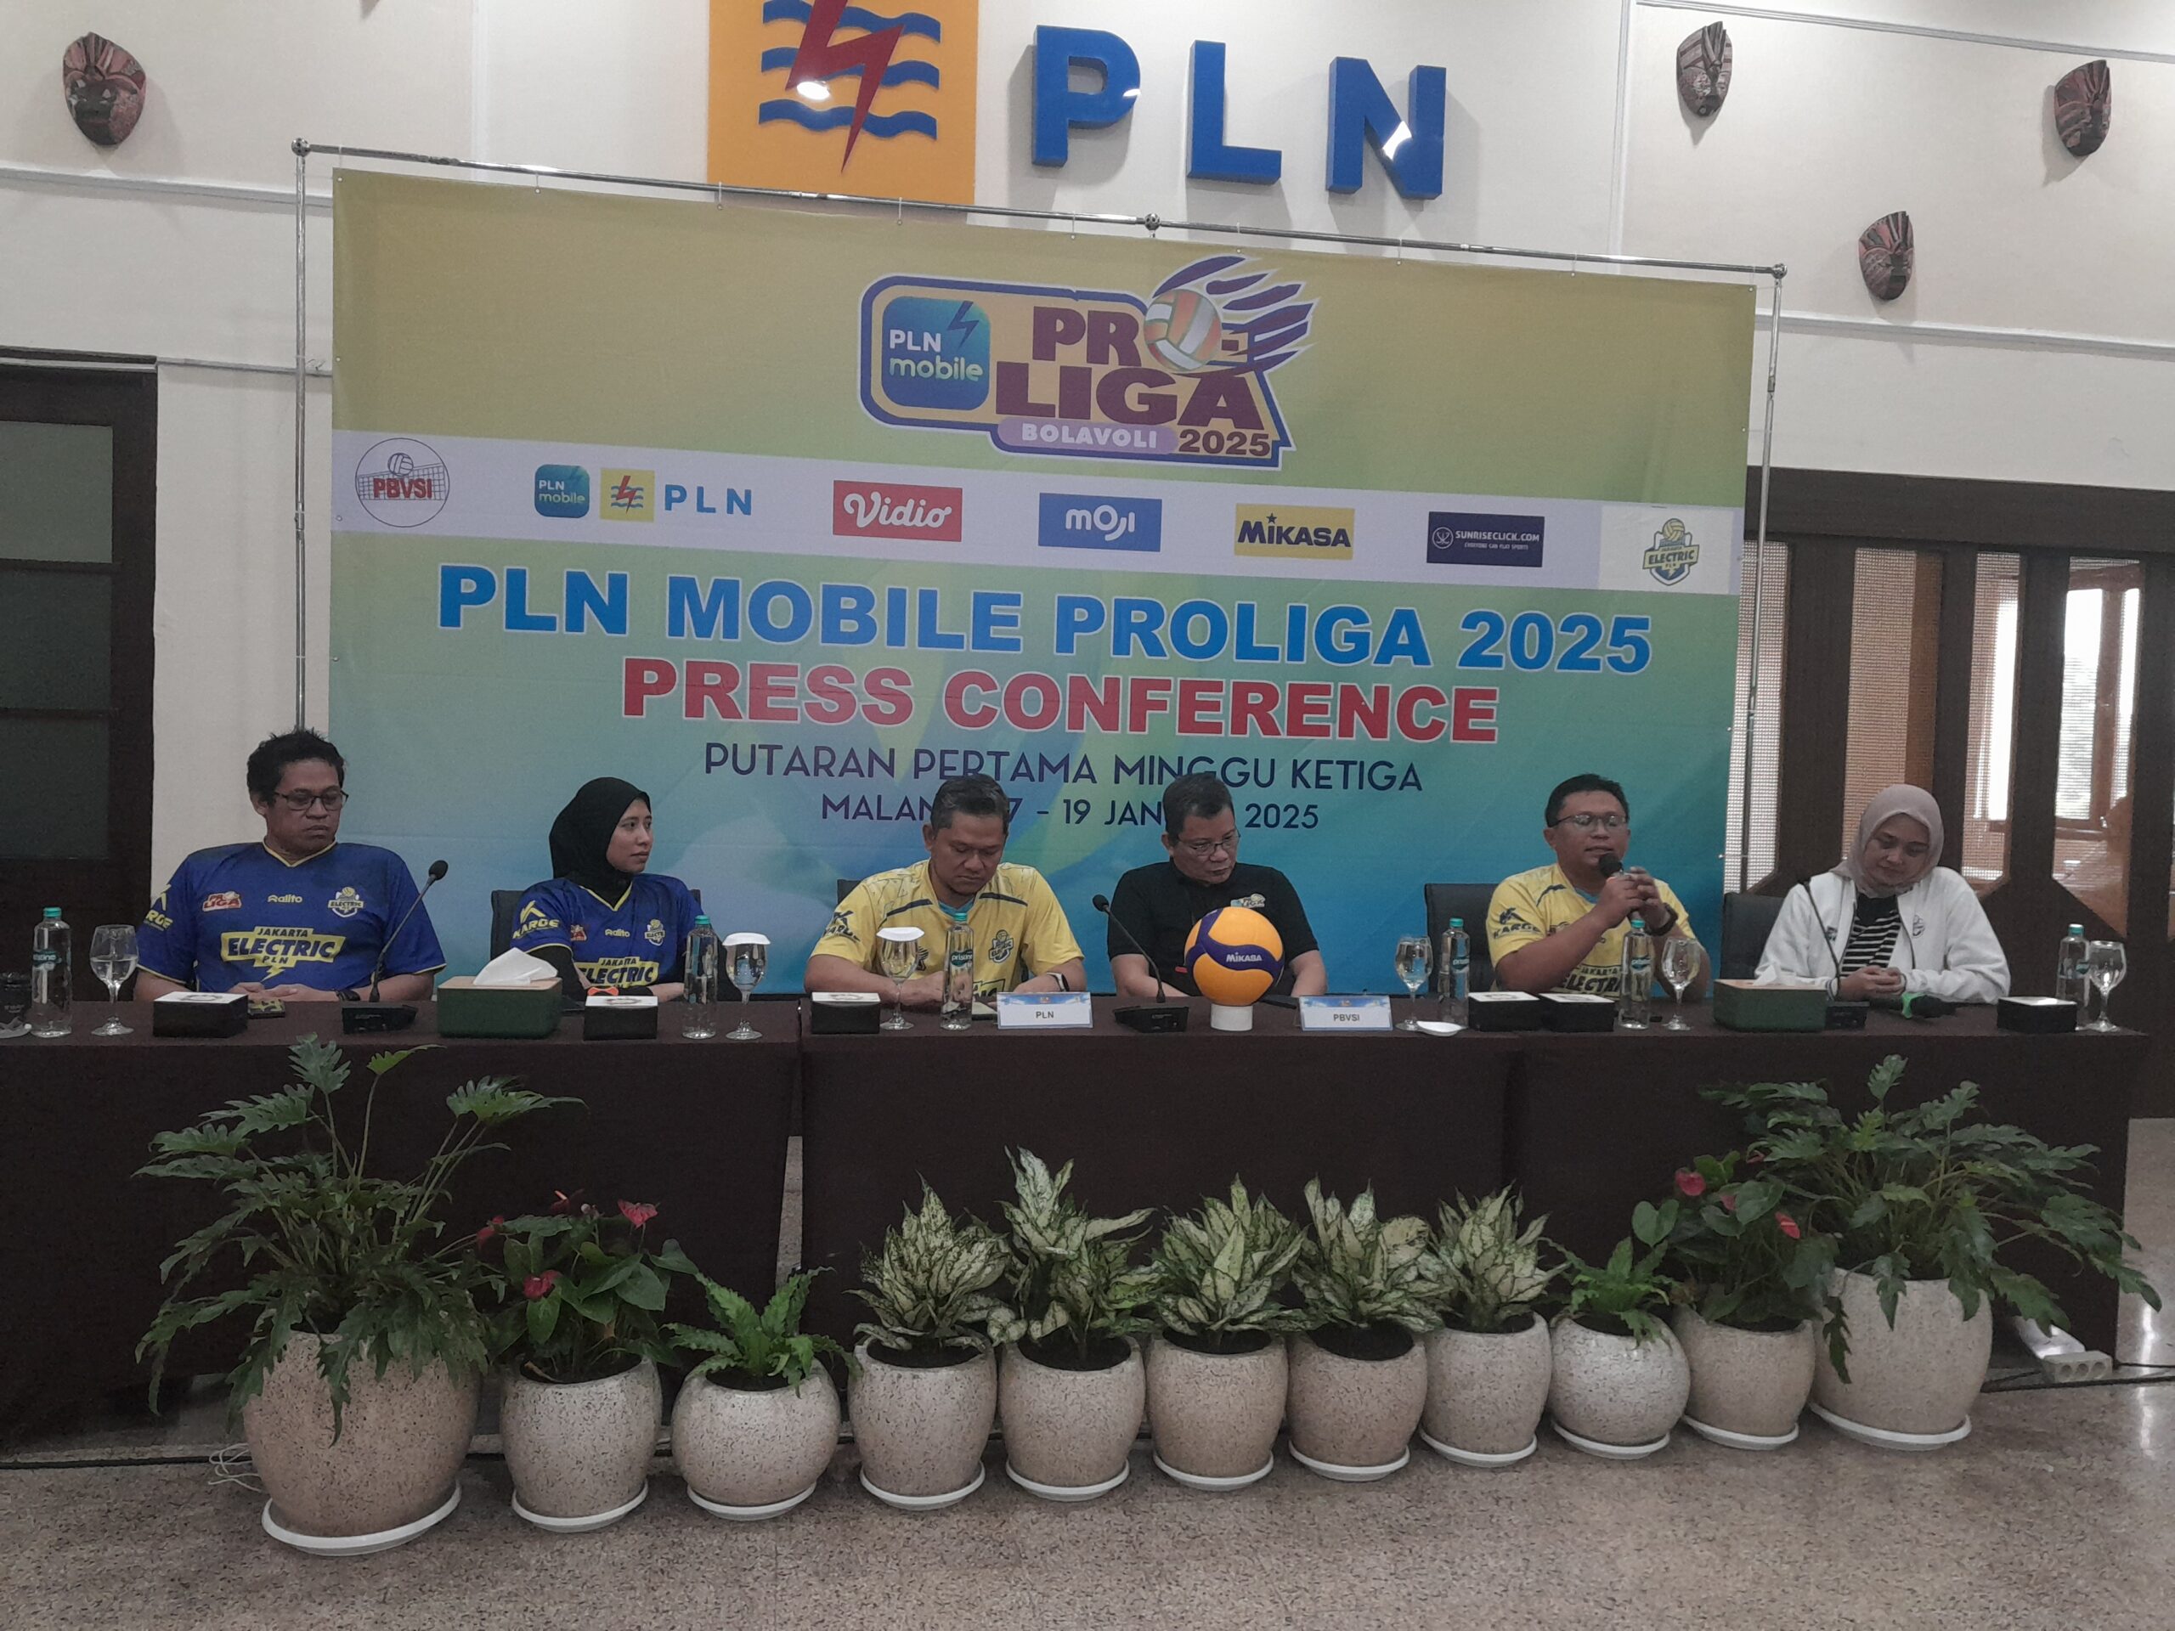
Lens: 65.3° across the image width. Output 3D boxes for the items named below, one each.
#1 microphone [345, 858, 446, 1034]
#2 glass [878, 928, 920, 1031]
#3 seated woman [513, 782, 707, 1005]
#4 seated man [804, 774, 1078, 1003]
[{"bbox_3d":[-1.355,0.252,3.316,0.135,0.312,0.250,2,2,-3],"label":"microphone"},{"bbox_3d":[-0.385,0.333,3.467,0.087,0.198,0.087,1,2,-11],"label":"glass"},{"bbox_3d":[-1.043,0.538,3.780,0.520,1.239,0.760,1,2,-19],"label":"seated woman"},{"bbox_3d":[-0.325,0.538,3.930,0.630,1.271,0.780,1,2,-8],"label":"seated man"}]

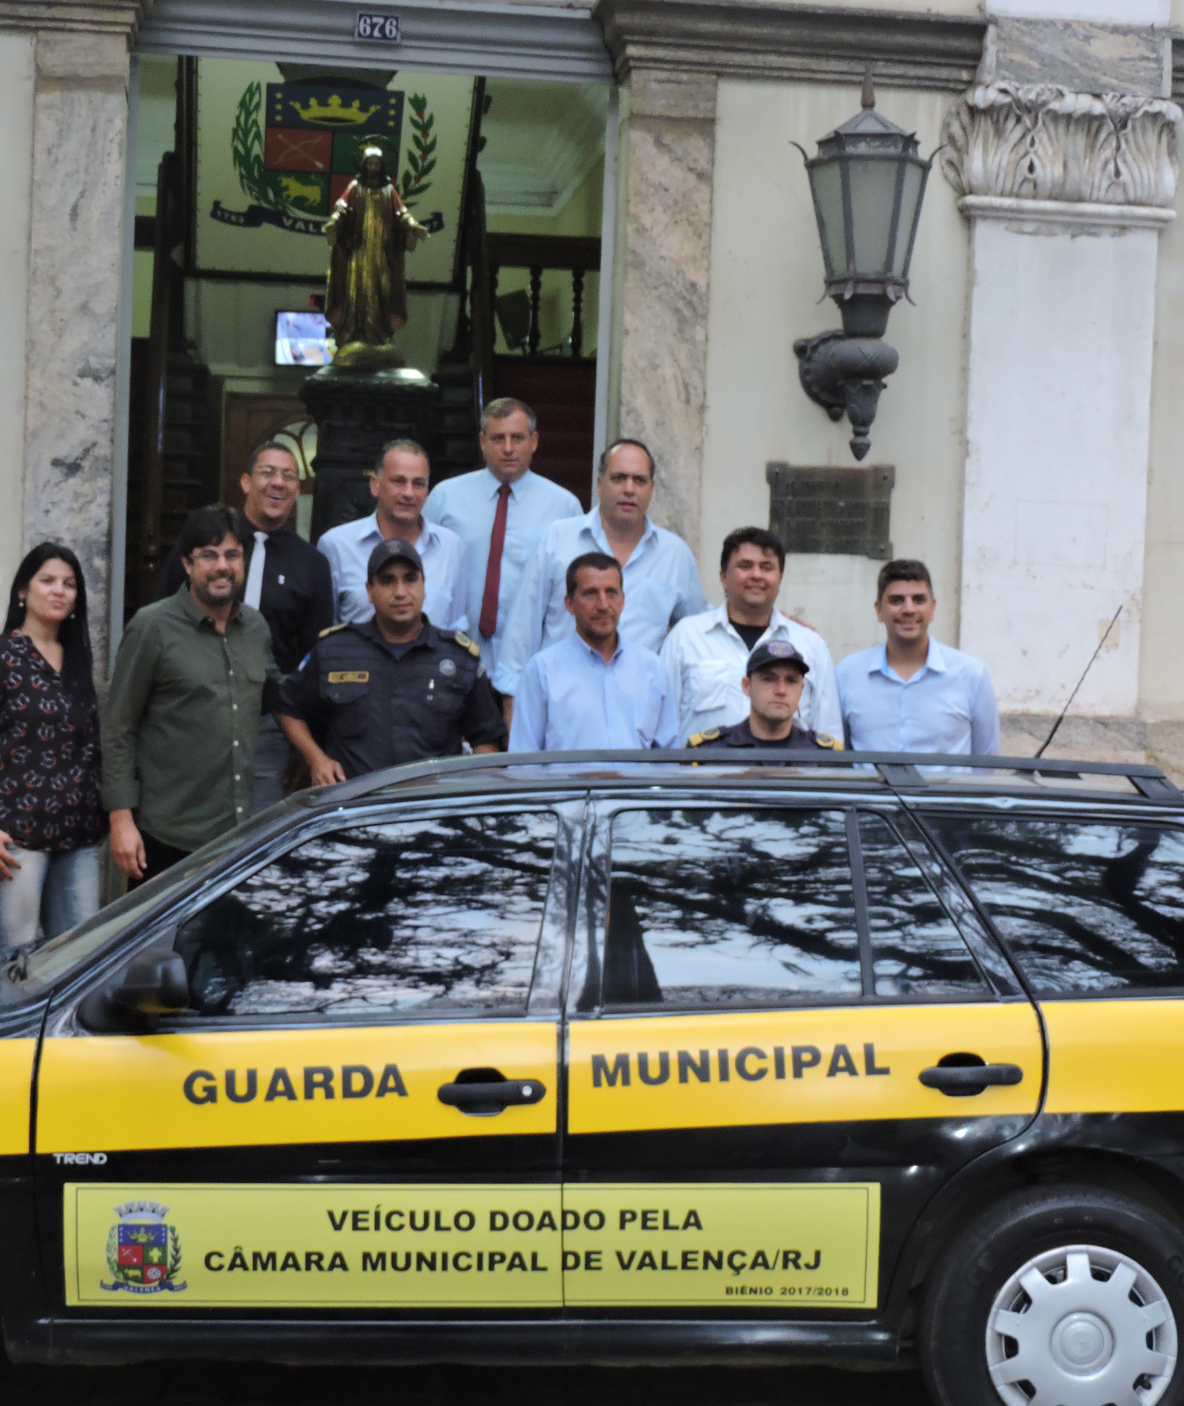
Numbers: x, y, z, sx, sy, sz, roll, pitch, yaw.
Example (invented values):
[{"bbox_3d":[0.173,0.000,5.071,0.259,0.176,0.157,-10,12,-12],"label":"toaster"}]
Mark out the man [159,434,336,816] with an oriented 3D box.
[{"bbox_3d":[-1.044,0.097,8.109,0.530,1.750,0.360,2,1,-9],"label":"man"}]

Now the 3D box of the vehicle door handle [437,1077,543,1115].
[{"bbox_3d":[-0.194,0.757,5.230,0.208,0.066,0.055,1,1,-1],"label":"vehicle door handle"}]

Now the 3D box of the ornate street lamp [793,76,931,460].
[{"bbox_3d":[0.841,-1.379,8.530,0.450,1.220,0.580,2,1,-6],"label":"ornate street lamp"}]

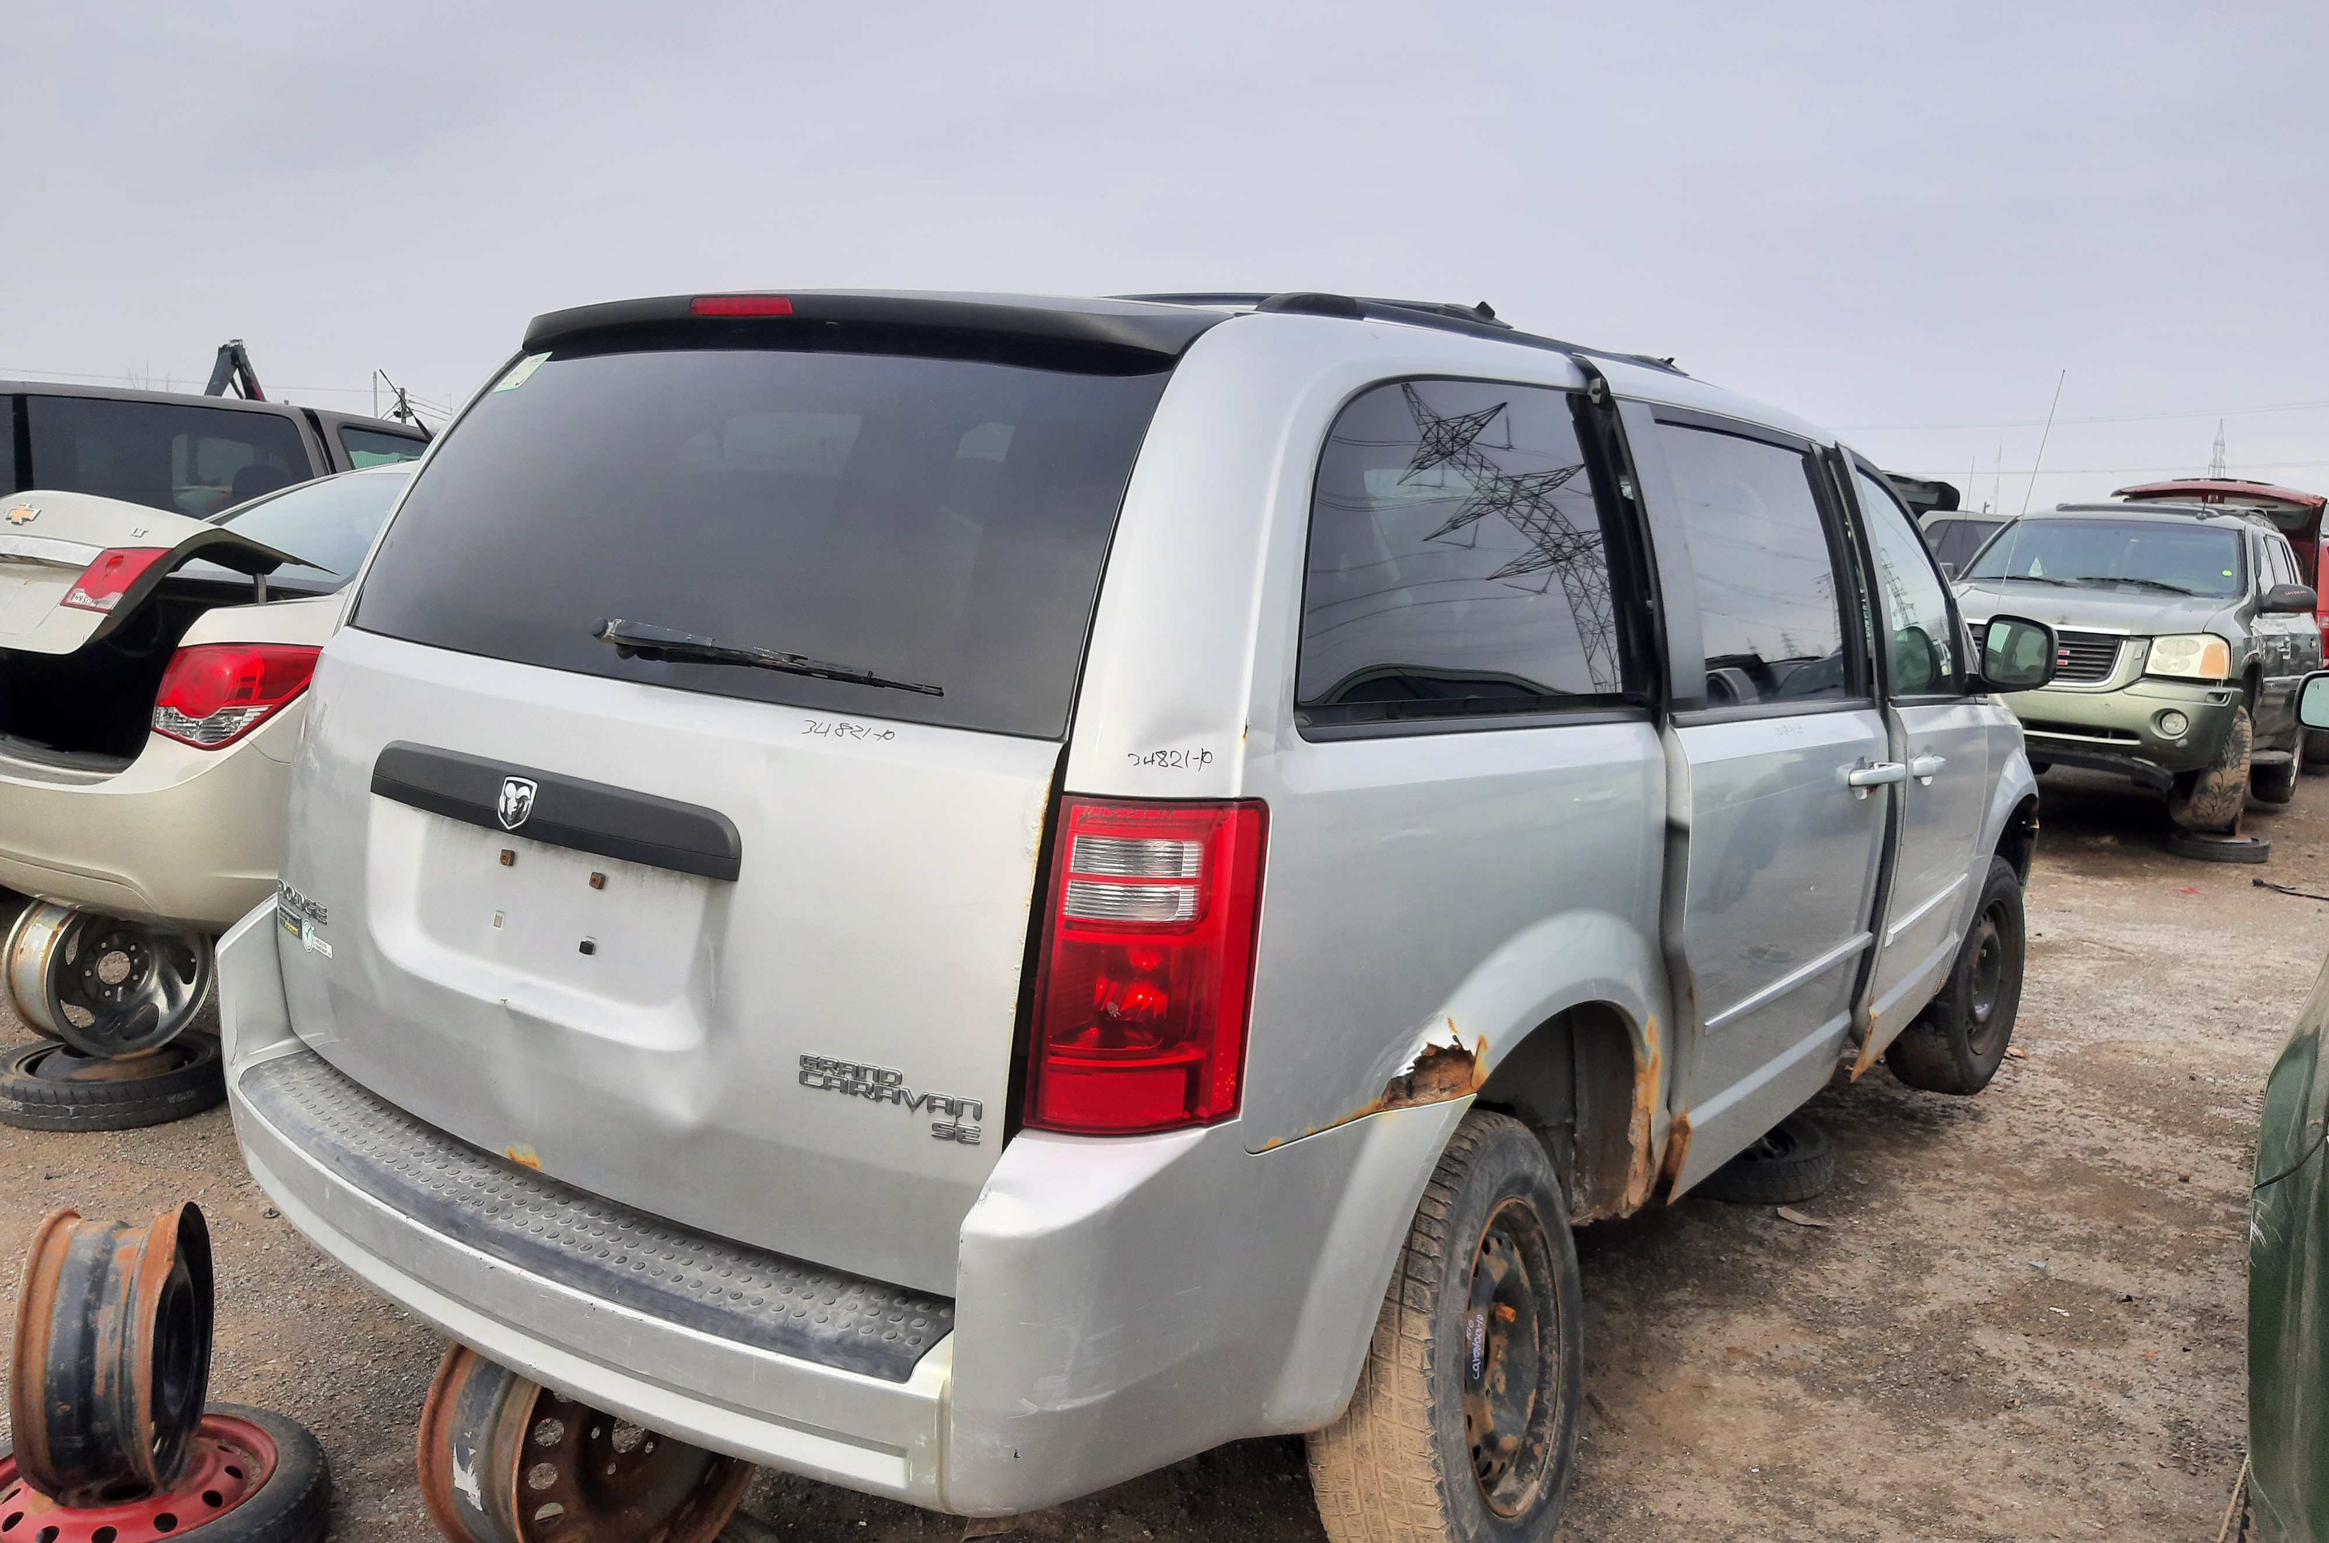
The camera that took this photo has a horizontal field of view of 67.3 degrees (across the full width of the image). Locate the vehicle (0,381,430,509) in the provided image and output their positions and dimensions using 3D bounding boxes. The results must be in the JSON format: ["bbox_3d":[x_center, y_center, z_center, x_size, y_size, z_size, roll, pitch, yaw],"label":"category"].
[{"bbox_3d":[-4.023,-0.708,7.390,1.930,1.770,5.000,9,8,34],"label":"vehicle"}]

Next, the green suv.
[{"bbox_3d":[6.080,-0.807,11.114,1.930,1.830,4.870,8,8,37],"label":"green suv"}]

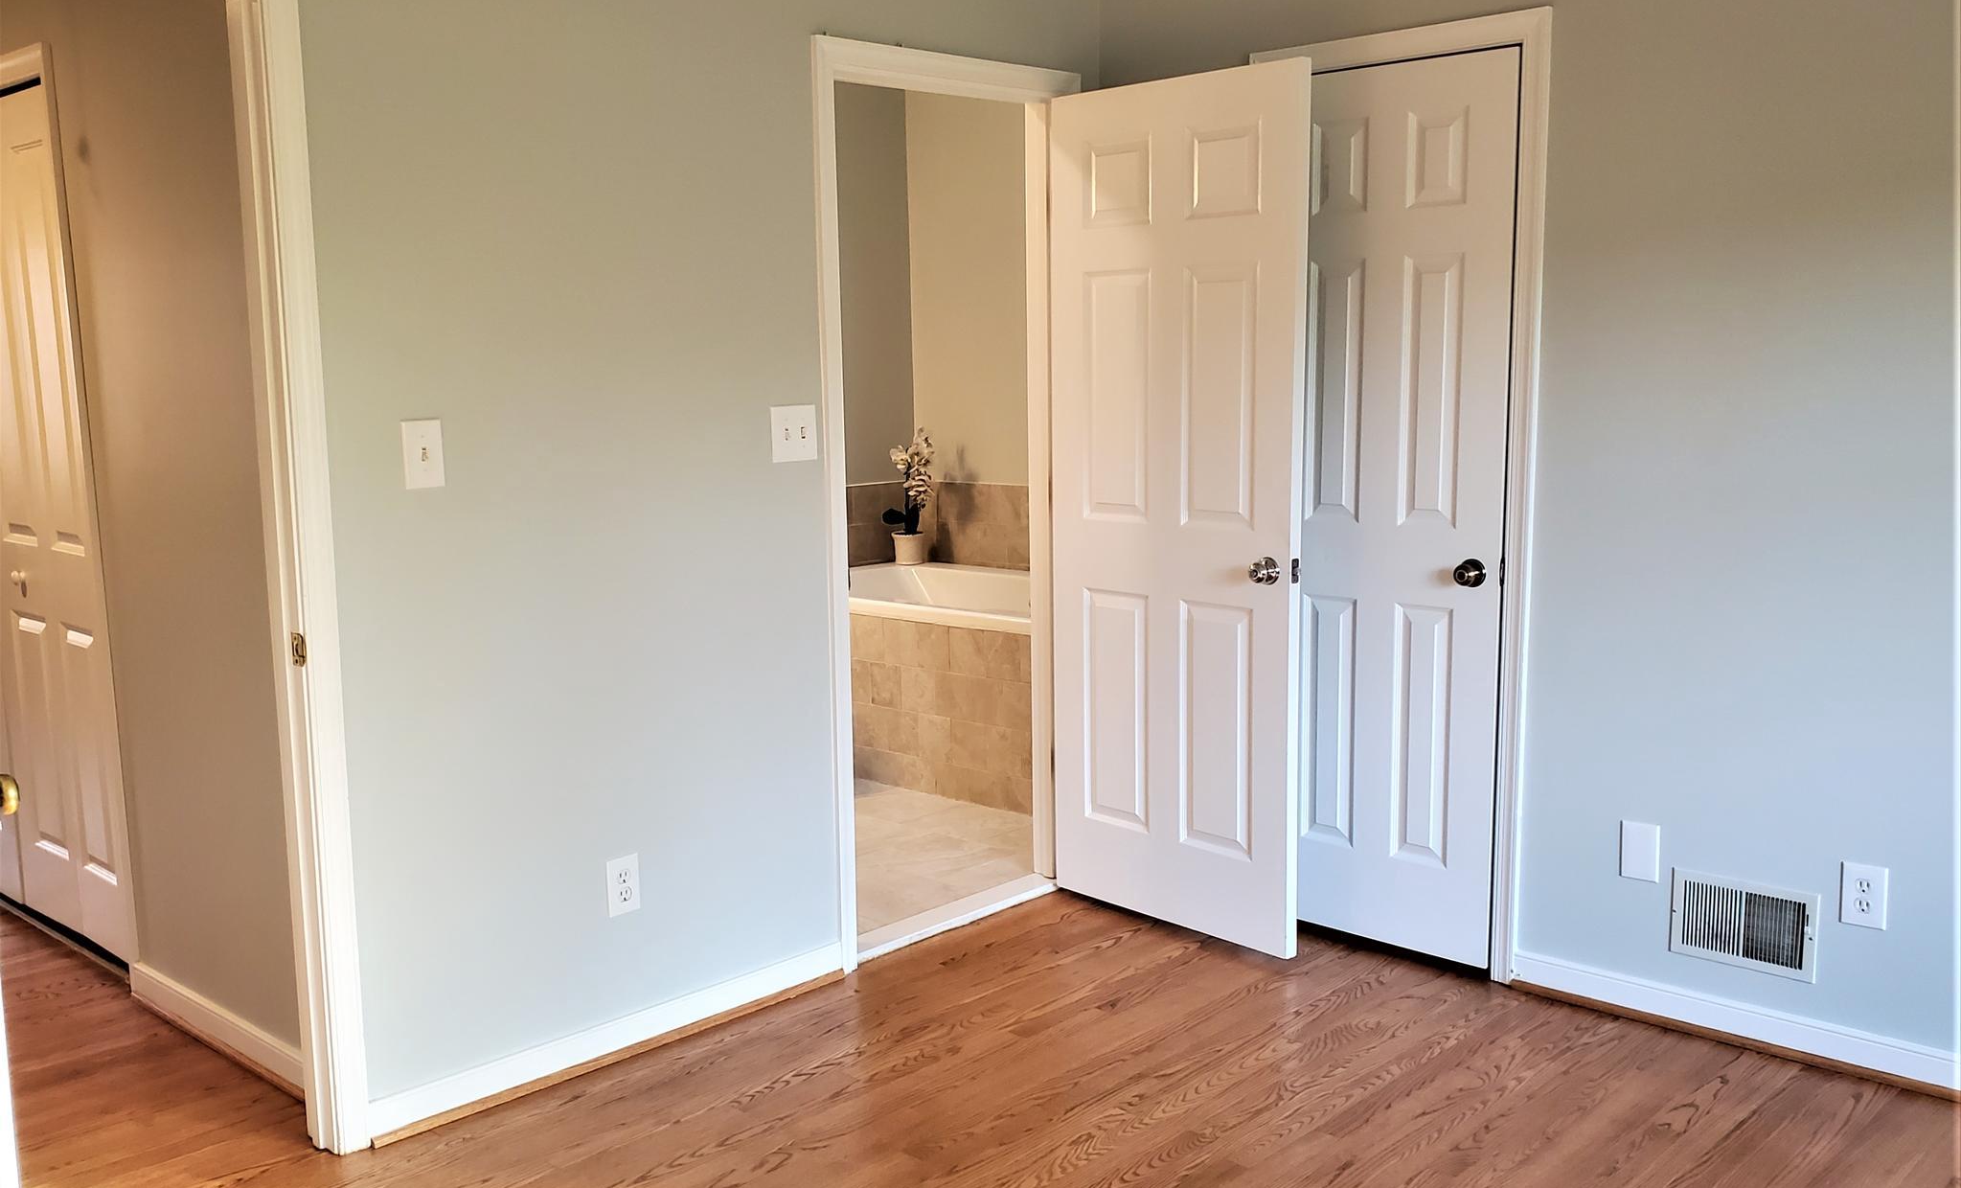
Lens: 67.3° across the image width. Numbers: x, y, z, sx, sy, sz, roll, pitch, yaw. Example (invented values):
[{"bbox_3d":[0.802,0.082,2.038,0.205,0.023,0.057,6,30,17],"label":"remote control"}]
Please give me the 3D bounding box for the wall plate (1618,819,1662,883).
[{"bbox_3d":[1.374,0.538,3.071,0.078,0.120,0.009,6,11,42],"label":"wall plate"}]

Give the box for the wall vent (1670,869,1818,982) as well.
[{"bbox_3d":[1.522,0.664,2.950,0.267,0.180,0.016,6,11,42],"label":"wall vent"}]

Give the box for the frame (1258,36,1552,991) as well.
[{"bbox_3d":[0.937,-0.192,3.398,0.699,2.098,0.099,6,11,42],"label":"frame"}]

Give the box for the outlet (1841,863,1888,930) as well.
[{"bbox_3d":[1.676,0.575,2.798,0.076,0.119,0.010,6,11,42],"label":"outlet"}]

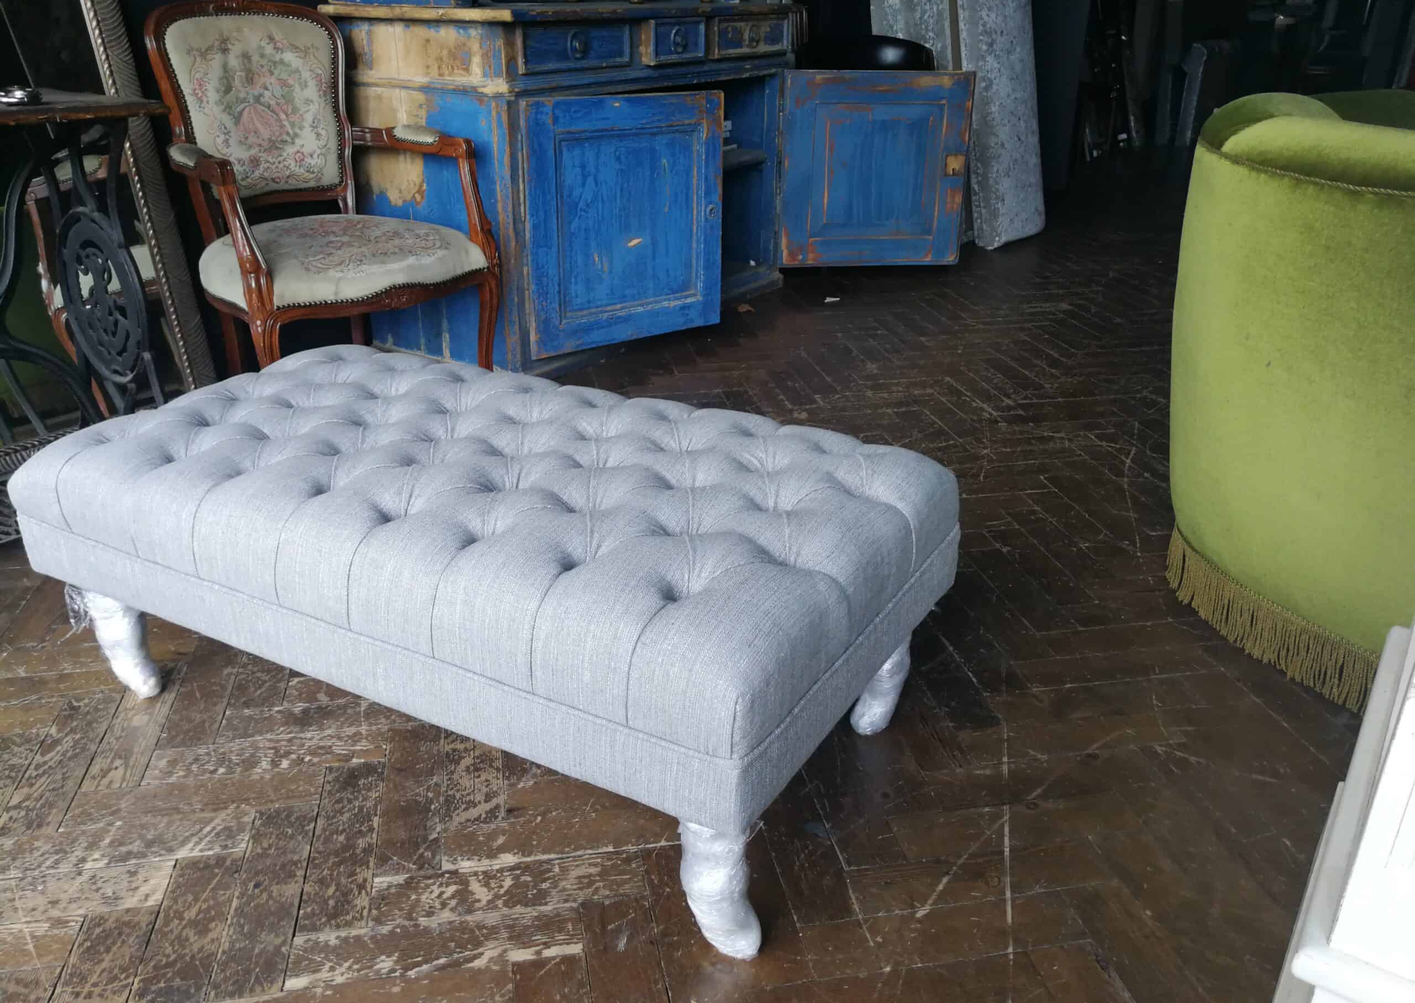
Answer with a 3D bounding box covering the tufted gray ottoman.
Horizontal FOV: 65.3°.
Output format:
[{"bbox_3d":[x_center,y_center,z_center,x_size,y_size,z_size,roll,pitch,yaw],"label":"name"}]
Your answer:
[{"bbox_3d":[-0.297,0.096,1.517,1.127,0.407,0.641,12,24,28],"label":"tufted gray ottoman"}]

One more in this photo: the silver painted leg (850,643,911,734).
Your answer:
[{"bbox_3d":[0.249,0.215,1.518,0.068,0.197,0.092,10,23,22],"label":"silver painted leg"}]

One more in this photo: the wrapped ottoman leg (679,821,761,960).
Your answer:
[{"bbox_3d":[0.014,0.370,1.116,0.068,0.197,0.092,-19,29,-40],"label":"wrapped ottoman leg"}]

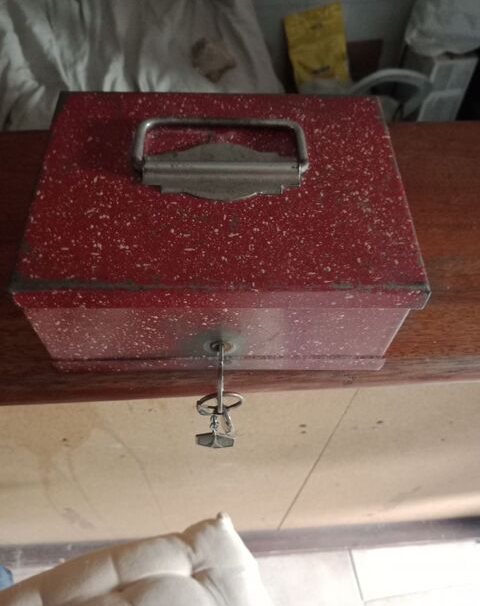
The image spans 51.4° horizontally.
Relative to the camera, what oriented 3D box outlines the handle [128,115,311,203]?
[{"bbox_3d":[-0.011,-0.089,0.295,0.102,0.010,0.069,0,57,-3],"label":"handle"}]

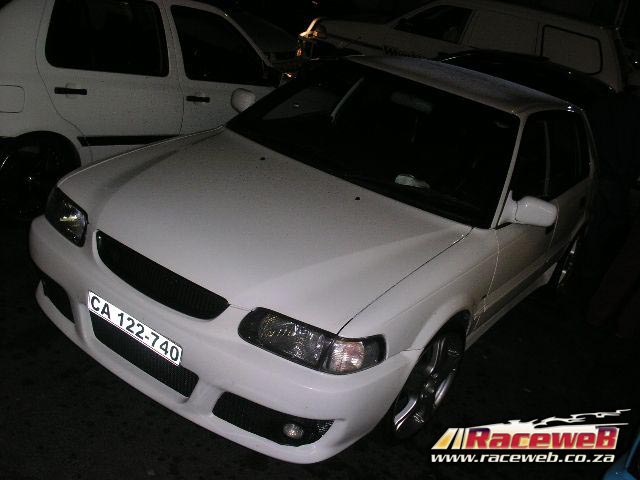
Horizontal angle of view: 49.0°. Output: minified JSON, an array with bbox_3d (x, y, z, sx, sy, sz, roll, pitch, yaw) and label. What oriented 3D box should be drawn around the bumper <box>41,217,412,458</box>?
[{"bbox_3d":[-0.495,0.271,2.771,1.707,0.465,0.677,24,22,27],"label":"bumper"}]

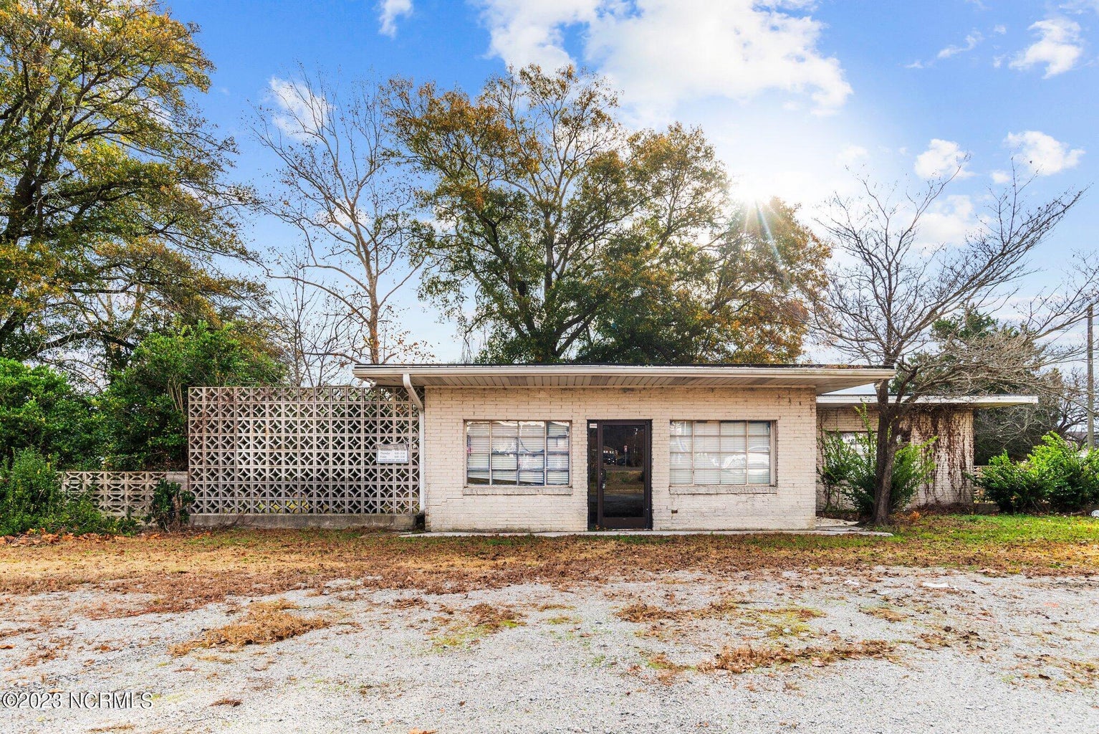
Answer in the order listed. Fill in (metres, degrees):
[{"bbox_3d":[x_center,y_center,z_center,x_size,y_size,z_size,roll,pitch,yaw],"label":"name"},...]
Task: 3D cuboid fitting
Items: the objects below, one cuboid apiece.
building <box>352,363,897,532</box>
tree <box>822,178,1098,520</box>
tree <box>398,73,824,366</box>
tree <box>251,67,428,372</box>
[{"bbox_3d":[1.250,1.700,14.200,9.000,3.150,8.000,0,-4,0],"label":"building"},{"bbox_3d":[8.300,-0.350,12.500,5.700,7.300,5.200,0,-4,0],"label":"tree"},{"bbox_3d":[2.300,-4.000,25.000,17.300,16.800,14.500,0,-4,0],"label":"tree"},{"bbox_3d":[-8.200,-3.600,24.000,7.000,16.200,6.800,0,-4,0],"label":"tree"}]

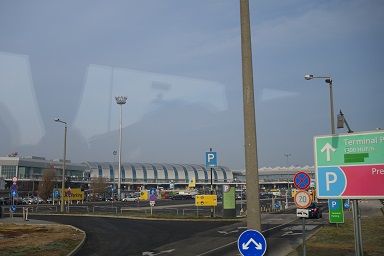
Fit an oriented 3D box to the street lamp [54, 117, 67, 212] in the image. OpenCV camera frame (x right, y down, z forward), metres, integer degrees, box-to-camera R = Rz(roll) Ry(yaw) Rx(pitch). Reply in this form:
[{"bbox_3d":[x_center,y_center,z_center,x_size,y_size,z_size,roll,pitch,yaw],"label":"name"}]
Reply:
[{"bbox_3d":[-16.372,4.556,50.072,1.600,11.450,0.360,5,-10,-29],"label":"street lamp"}]

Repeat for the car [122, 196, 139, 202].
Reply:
[{"bbox_3d":[-15.681,18.190,104.112,4.450,1.460,1.800,2,-9,-16],"label":"car"}]

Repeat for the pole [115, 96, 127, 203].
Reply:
[{"bbox_3d":[-20.239,5.566,115.285,3.200,29.760,3.200,0,-9,0],"label":"pole"}]

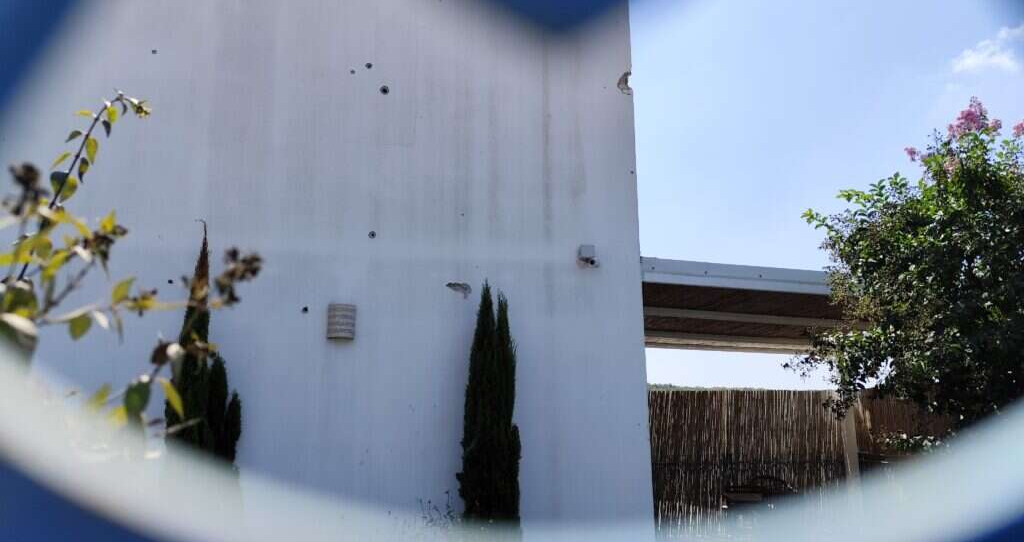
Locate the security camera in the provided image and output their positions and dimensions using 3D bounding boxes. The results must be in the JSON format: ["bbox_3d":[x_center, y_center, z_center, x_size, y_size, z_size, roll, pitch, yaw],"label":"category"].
[{"bbox_3d":[0.639,-0.119,5.655,0.147,0.168,0.140,2,-11,-12],"label":"security camera"}]

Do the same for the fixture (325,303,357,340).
[{"bbox_3d":[-1.287,0.386,5.157,0.199,0.263,0.110,2,-11,-12],"label":"fixture"}]

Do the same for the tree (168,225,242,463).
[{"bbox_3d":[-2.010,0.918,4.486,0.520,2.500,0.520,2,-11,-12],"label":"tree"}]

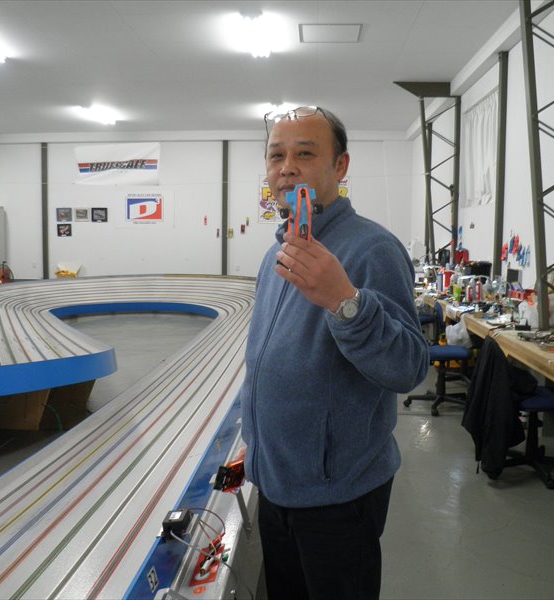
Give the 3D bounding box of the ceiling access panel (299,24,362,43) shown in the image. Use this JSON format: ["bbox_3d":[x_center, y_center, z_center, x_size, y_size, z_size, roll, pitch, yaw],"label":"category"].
[{"bbox_3d":[0.569,-2.850,6.924,0.650,0.030,0.630,1,6,3],"label":"ceiling access panel"}]

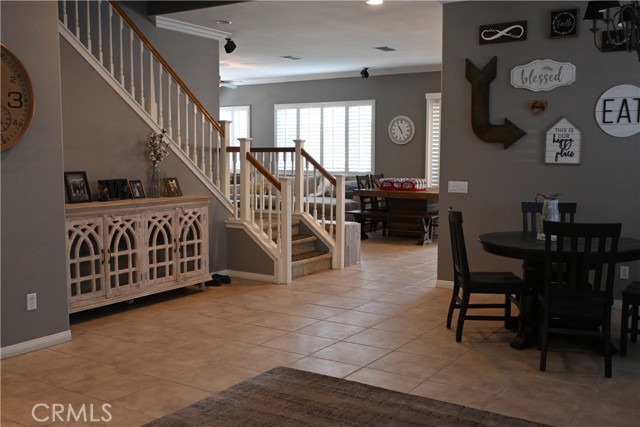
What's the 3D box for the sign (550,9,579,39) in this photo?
[{"bbox_3d":[2.303,-1.791,6.034,0.254,0.257,0.040,4,6,33],"label":"sign"}]

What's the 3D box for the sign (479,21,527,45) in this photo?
[{"bbox_3d":[1.815,-1.793,6.363,0.475,0.186,0.025,4,6,33],"label":"sign"}]

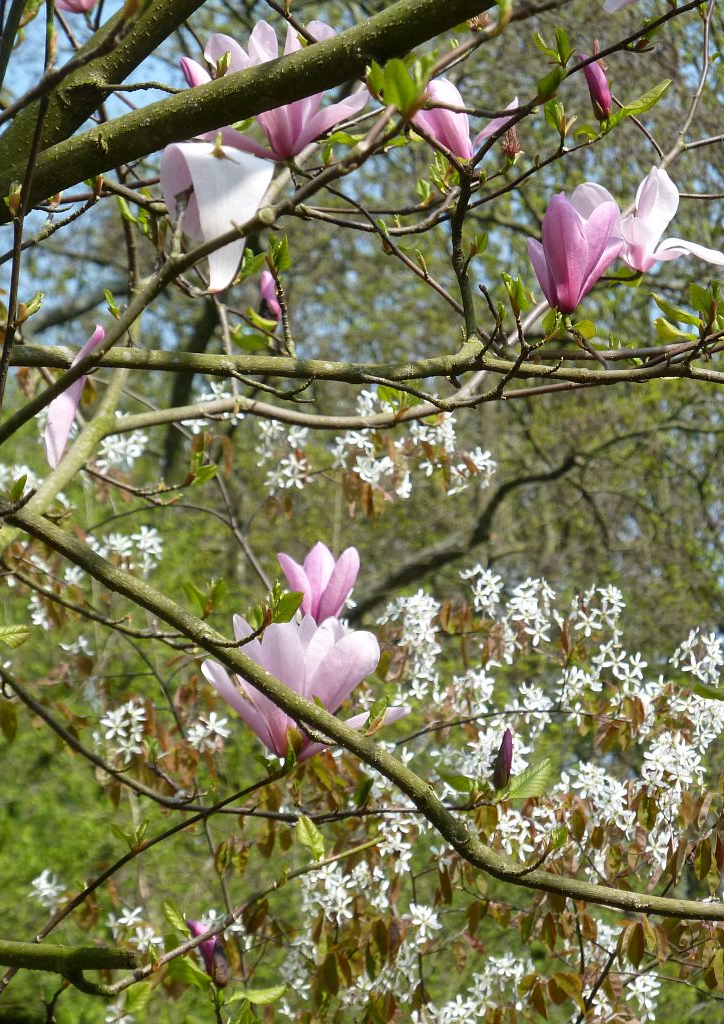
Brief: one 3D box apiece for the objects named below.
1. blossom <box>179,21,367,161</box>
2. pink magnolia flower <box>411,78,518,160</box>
[{"bbox_3d":[-0.072,-0.342,4.050,0.151,0.113,0.135,0,-5,0],"label":"blossom"},{"bbox_3d":[0.083,-0.318,4.050,0.084,0.066,0.080,0,-5,0],"label":"pink magnolia flower"}]

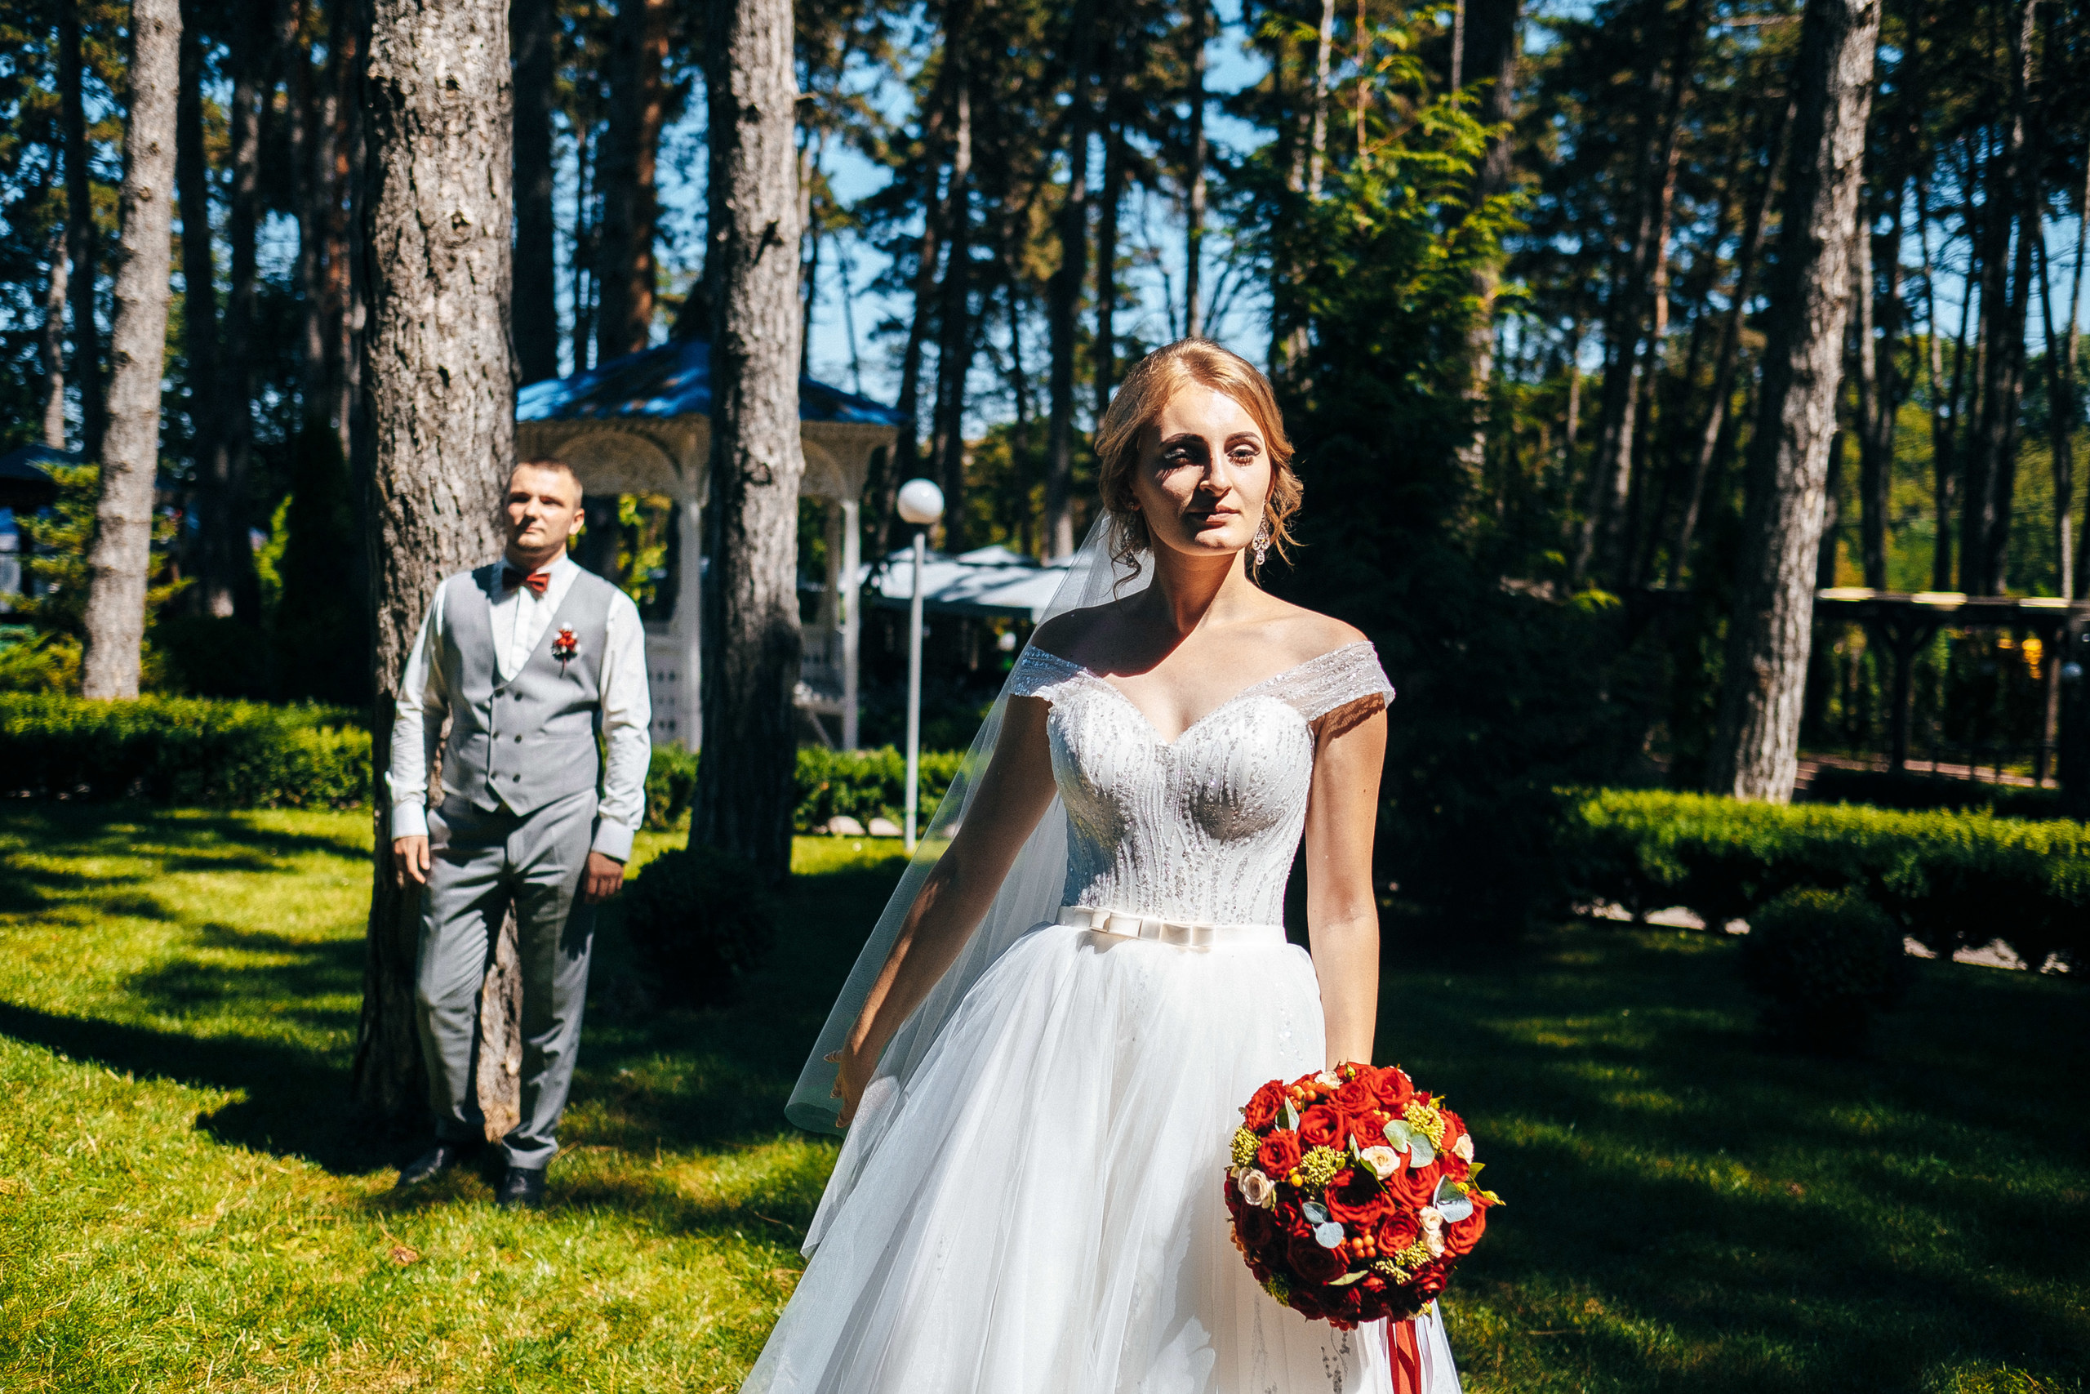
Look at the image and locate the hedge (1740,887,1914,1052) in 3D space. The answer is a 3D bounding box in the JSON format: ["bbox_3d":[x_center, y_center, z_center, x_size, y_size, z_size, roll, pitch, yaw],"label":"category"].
[{"bbox_3d":[2.673,0.935,6.950,0.560,0.540,0.560,1,3,0],"label":"hedge"}]

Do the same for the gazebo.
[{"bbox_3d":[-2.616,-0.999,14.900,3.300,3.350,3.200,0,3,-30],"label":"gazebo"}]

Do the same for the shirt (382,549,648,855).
[{"bbox_3d":[-1.327,0.023,5.120,0.650,0.760,0.320,3,1,3],"label":"shirt"}]

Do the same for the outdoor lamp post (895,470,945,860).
[{"bbox_3d":[-0.733,-0.193,11.700,0.270,2.130,0.270,1,3,0],"label":"outdoor lamp post"}]

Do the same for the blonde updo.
[{"bbox_3d":[0.164,-0.257,2.200,0.215,0.250,0.240,1,3,-12],"label":"blonde updo"}]

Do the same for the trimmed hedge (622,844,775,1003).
[{"bbox_3d":[-1.270,0.829,7.400,0.545,0.570,0.545,1,3,0],"label":"trimmed hedge"}]

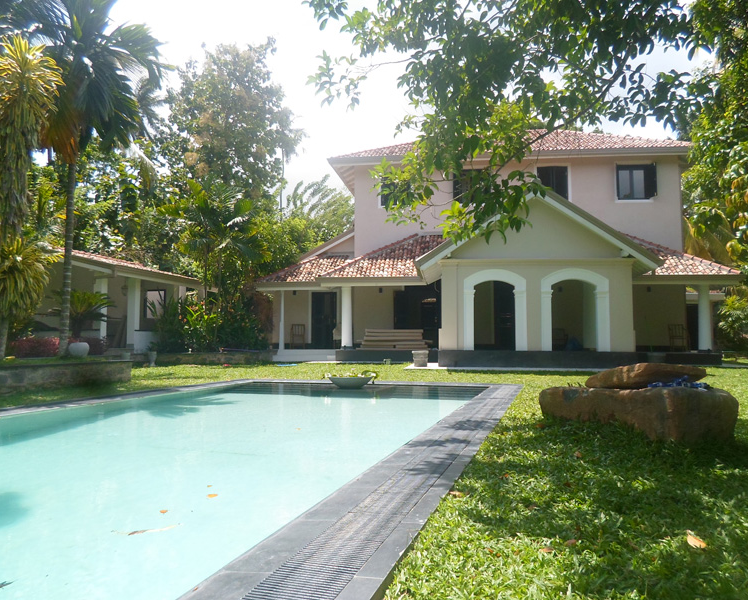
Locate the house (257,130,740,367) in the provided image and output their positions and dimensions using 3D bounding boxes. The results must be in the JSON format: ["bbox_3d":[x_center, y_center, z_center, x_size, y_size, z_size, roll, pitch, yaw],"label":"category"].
[{"bbox_3d":[4.182,-2.540,22.976,16.062,9.810,12.600,0,-4,7],"label":"house"}]

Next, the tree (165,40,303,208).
[{"bbox_3d":[-6.860,-5.137,27.519,6.800,14.908,6.400,0,-4,7],"label":"tree"}]

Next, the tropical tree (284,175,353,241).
[{"bbox_3d":[-2.670,-1.862,27.727,3.600,8.457,3.400,0,-4,7],"label":"tropical tree"}]

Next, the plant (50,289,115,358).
[{"bbox_3d":[-6.434,0.511,12.653,1.420,1.443,1.350,0,-4,7],"label":"plant"}]

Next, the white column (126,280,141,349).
[{"bbox_3d":[-7.158,0.412,17.132,0.290,2.109,0.290,-1,-4,18],"label":"white column"}]

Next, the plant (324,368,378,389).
[{"bbox_3d":[-0.395,1.380,10.089,0.920,0.349,0.850,0,-4,7],"label":"plant"}]

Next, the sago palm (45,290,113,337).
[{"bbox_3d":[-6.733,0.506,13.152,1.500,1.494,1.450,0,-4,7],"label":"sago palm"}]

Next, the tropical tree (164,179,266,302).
[{"bbox_3d":[-5.043,-1.129,18.026,3.100,5.408,3.000,0,-4,7],"label":"tropical tree"}]

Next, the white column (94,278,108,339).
[{"bbox_3d":[-8.119,0.405,17.132,0.290,2.094,0.290,-1,-4,18],"label":"white column"}]

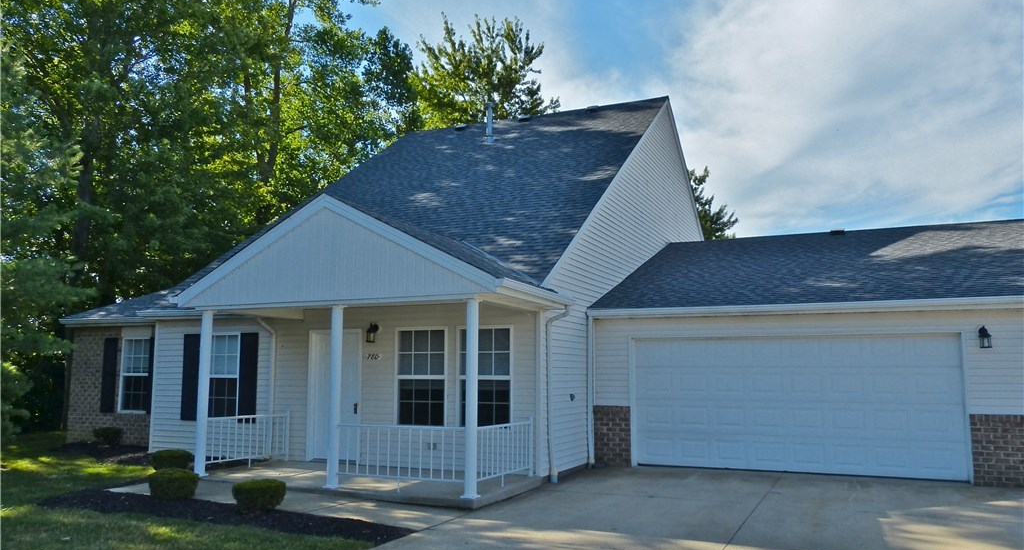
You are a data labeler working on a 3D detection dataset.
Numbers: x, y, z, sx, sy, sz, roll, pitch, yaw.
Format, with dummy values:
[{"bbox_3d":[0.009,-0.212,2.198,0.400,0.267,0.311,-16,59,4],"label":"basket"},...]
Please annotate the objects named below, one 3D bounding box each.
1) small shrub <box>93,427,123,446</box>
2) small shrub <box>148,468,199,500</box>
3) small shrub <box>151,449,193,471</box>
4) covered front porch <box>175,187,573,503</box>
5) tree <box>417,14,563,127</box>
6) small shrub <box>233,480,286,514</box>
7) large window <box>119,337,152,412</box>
[{"bbox_3d":[-8.219,3.283,15.029,0.535,0.348,0.535,-3,-7,24],"label":"small shrub"},{"bbox_3d":[-4.271,2.634,9.339,0.574,0.369,0.574,-3,-7,24],"label":"small shrub"},{"bbox_3d":[-5.248,2.877,11.403,0.588,0.342,0.588,-3,-7,24],"label":"small shrub"},{"bbox_3d":[-2.180,0.977,10.787,5.500,3.960,2.370,-3,-7,24],"label":"covered front porch"},{"bbox_3d":[-1.588,-3.572,35.617,8.500,19.000,8.500,-3,-7,24],"label":"tree"},{"bbox_3d":[-2.850,2.515,8.357,0.578,0.366,0.578,0,-7,0],"label":"small shrub"},{"bbox_3d":[-7.681,2.063,15.157,0.900,1.520,0.100,-3,-7,24],"label":"large window"}]

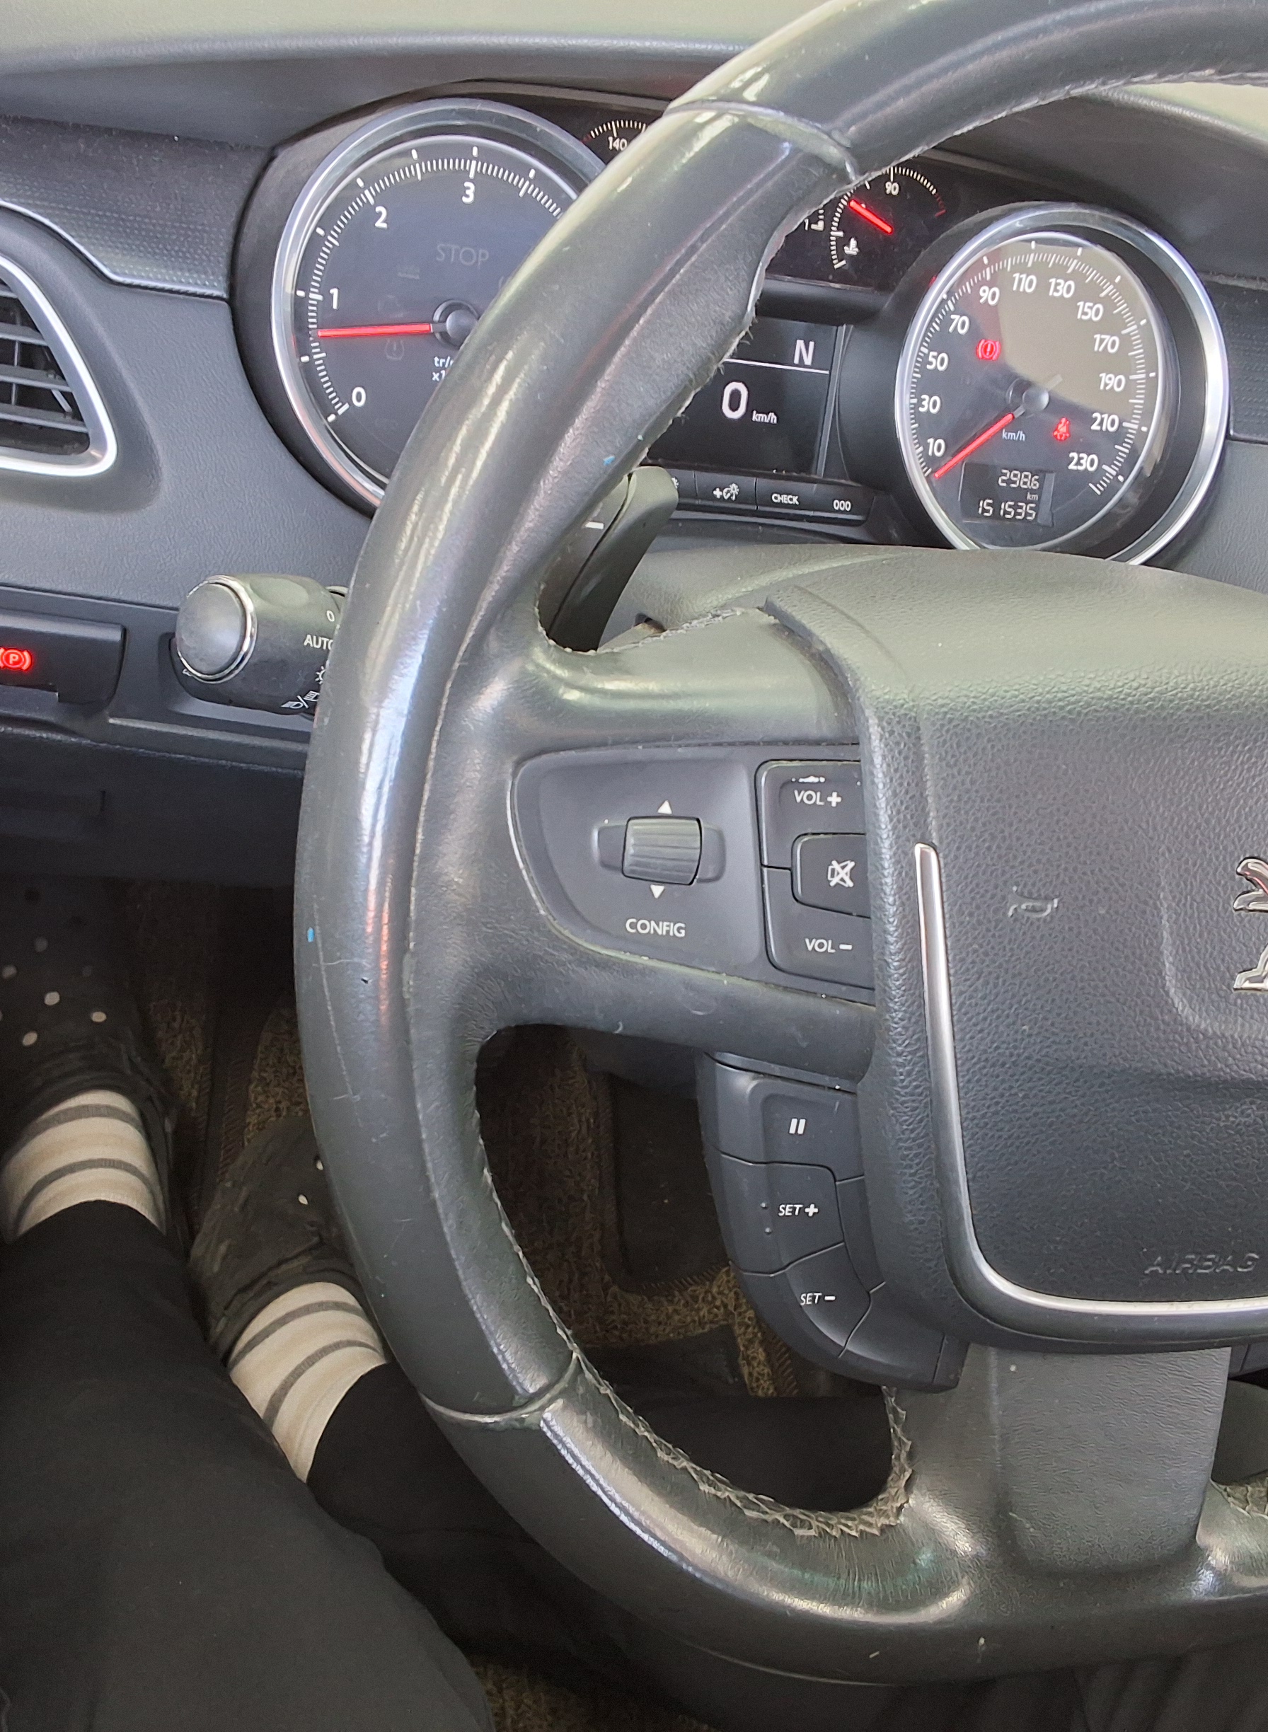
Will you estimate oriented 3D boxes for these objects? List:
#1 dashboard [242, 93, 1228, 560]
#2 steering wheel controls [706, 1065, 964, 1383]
[{"bbox_3d":[0.041,-0.167,0.622,0.346,0.137,0.060,3,10,-20],"label":"dashboard"},{"bbox_3d":[0.039,0.074,0.391,0.073,0.078,0.028,4,11,-21],"label":"steering wheel controls"}]

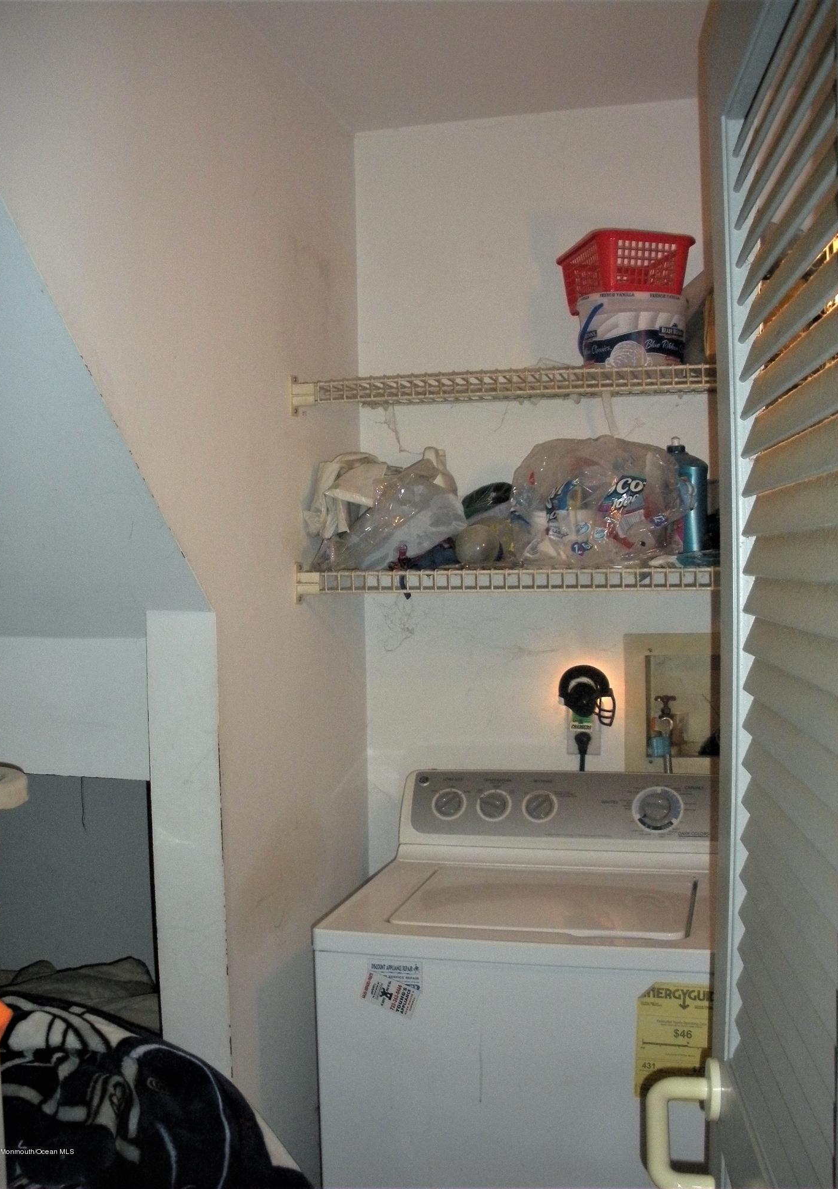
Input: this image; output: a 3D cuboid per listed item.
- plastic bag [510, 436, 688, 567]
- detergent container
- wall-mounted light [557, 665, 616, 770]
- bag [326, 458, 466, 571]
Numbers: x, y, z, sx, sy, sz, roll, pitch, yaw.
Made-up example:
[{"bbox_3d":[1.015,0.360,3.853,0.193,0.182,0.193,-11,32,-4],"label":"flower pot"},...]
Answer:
[{"bbox_3d":[0.341,-0.167,2.237,0.310,0.235,0.260,-1,2,13],"label":"plastic bag"},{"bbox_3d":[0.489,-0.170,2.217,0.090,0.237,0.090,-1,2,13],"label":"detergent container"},{"bbox_3d":[0.345,0.250,2.466,0.115,0.205,0.070,-1,2,13],"label":"wall-mounted light"},{"bbox_3d":[-0.042,-0.146,2.302,0.240,0.203,0.210,-1,2,13],"label":"bag"}]

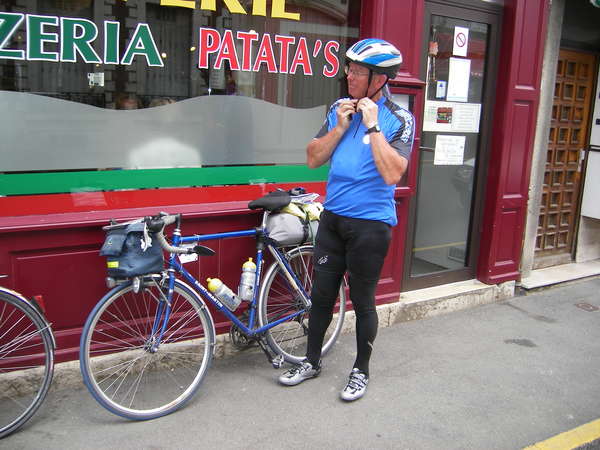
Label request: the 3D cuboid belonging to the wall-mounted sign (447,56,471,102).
[{"bbox_3d":[1.135,-1.031,4.325,0.212,0.297,0.008,-5,14,-34],"label":"wall-mounted sign"}]

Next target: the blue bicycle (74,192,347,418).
[{"bbox_3d":[-0.344,0.367,3.165,1.660,1.000,0.460,-8,7,-41],"label":"blue bicycle"}]

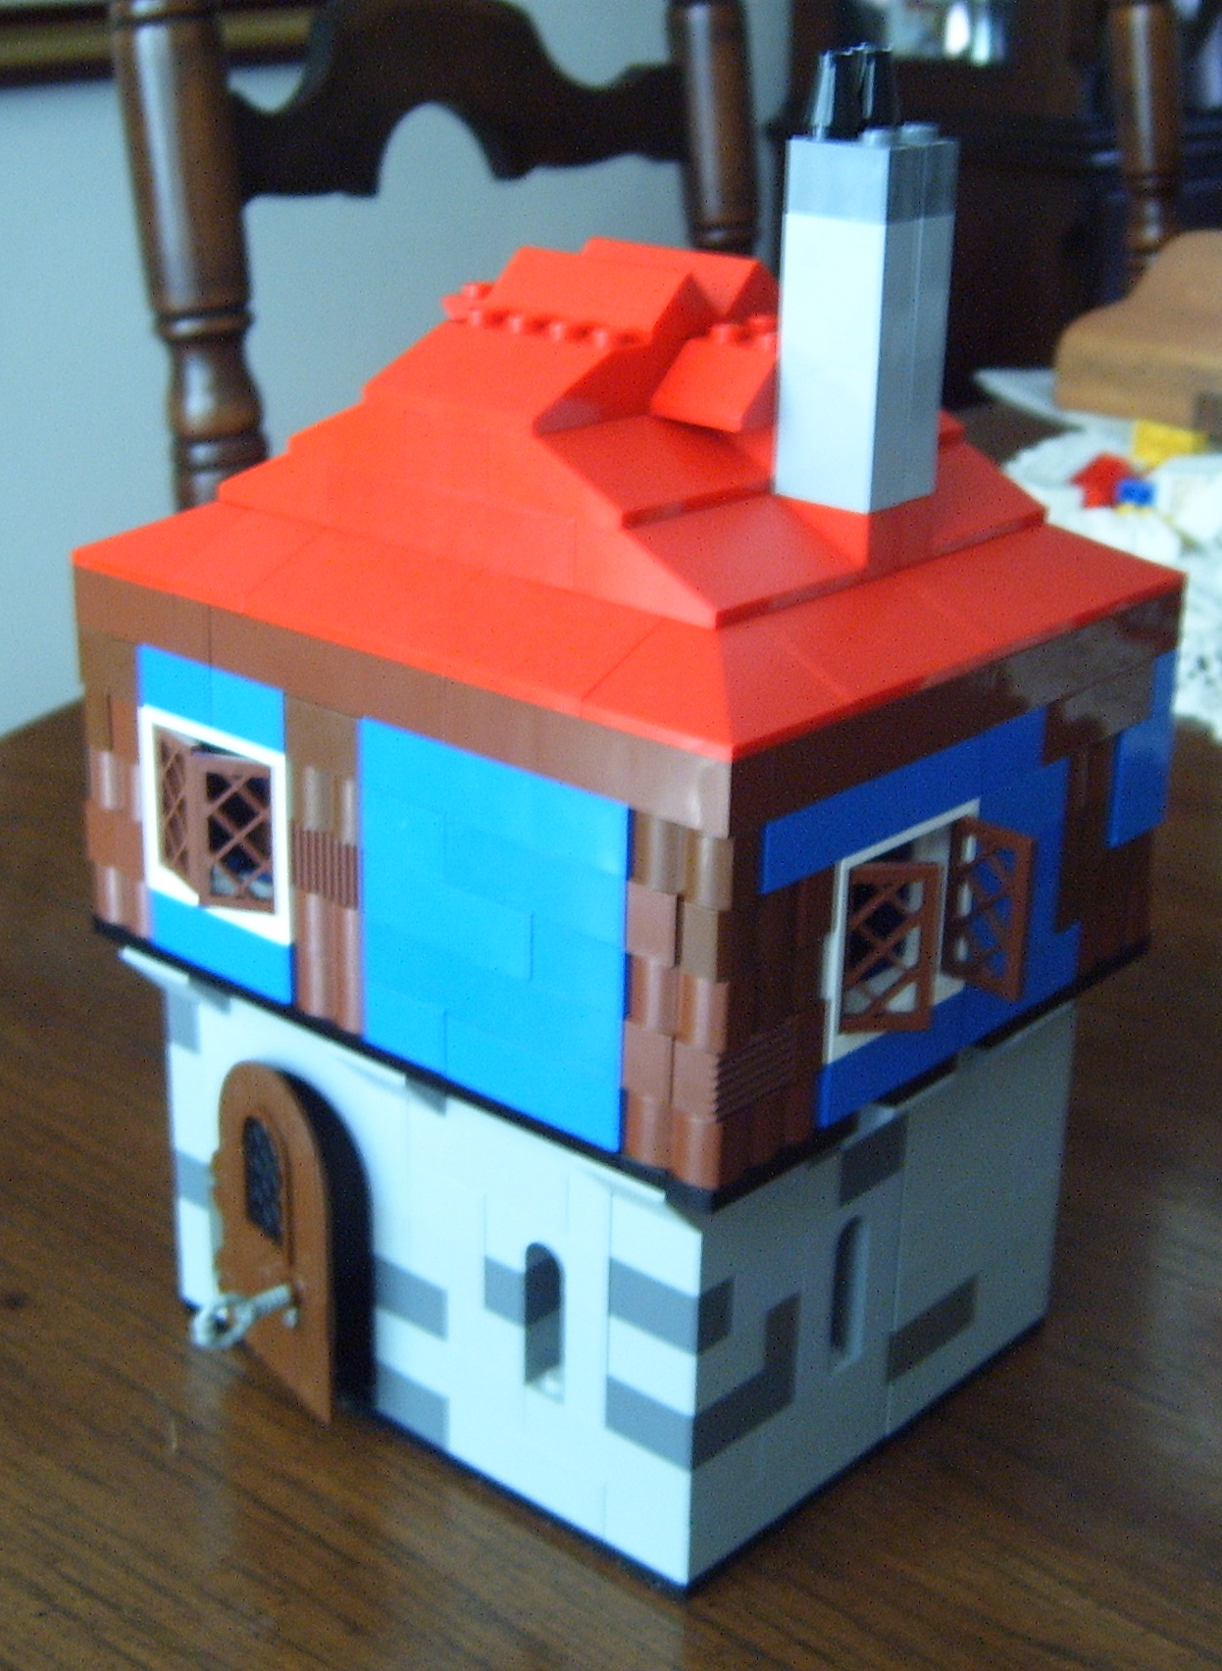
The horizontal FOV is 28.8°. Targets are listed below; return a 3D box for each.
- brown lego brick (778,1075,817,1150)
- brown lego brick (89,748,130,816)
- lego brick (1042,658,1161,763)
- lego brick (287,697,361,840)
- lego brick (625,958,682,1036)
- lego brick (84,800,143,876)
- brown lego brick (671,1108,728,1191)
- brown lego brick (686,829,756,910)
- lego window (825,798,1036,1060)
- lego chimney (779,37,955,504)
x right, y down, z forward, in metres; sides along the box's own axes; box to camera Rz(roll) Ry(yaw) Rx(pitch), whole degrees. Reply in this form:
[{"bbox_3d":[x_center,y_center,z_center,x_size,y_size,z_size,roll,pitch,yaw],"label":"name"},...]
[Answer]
[{"bbox_3d":[0.022,0.035,0.317,0.007,0.010,0.008,18,27,38],"label":"brown lego brick"},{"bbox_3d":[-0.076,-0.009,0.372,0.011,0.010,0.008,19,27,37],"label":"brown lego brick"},{"bbox_3d":[0.069,-0.019,0.355,0.008,0.010,0.032,19,27,37],"label":"lego brick"},{"bbox_3d":[-0.037,-0.010,0.338,0.016,0.019,0.008,19,27,37],"label":"lego brick"},{"bbox_3d":[0.007,0.019,0.305,0.008,0.010,0.008,19,27,37],"label":"lego brick"},{"bbox_3d":[-0.074,0.000,0.374,0.016,0.010,0.008,19,27,37],"label":"lego brick"},{"bbox_3d":[0.013,0.039,0.306,0.008,0.010,0.009,18,27,38],"label":"brown lego brick"},{"bbox_3d":[0.014,0.003,0.295,0.008,0.010,0.008,19,27,37],"label":"brown lego brick"},{"bbox_3d":[0.041,0.013,0.322,0.018,0.029,0.032,18,27,38],"label":"lego window"},{"bbox_3d":[0.034,-0.075,0.321,0.016,0.059,0.016,19,27,37],"label":"lego chimney"}]

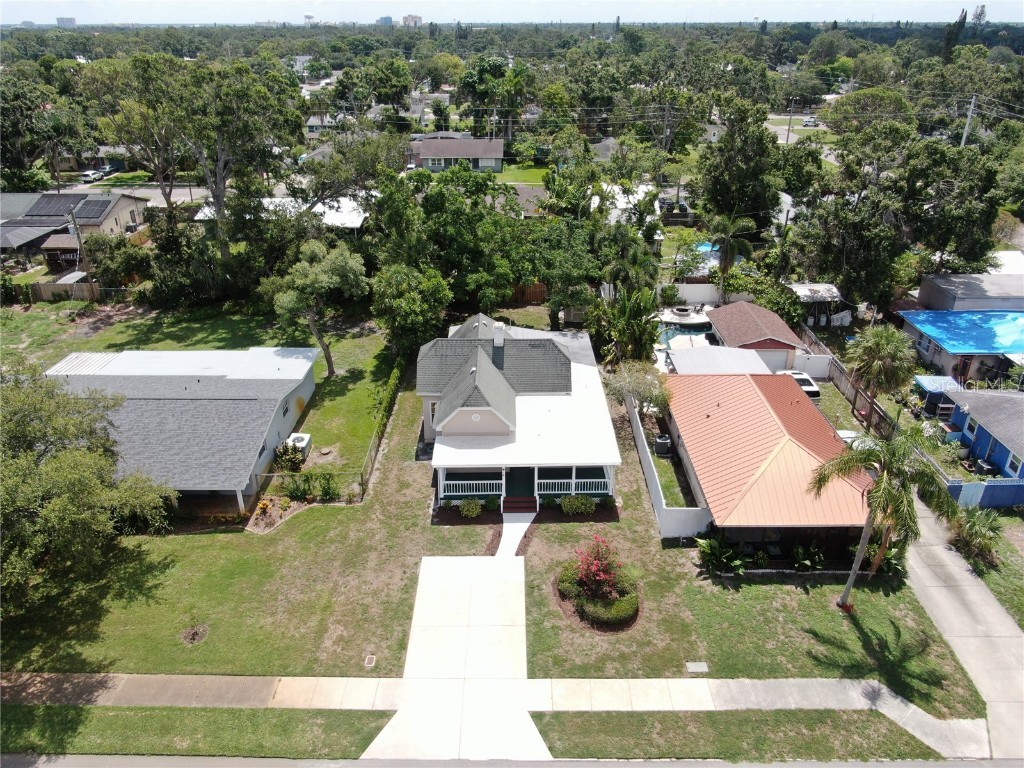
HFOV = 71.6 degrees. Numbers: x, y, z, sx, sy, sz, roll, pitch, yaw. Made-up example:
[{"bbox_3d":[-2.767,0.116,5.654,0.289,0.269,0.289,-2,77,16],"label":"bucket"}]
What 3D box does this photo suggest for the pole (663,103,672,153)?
[{"bbox_3d":[24.615,-38.607,114.227,0.450,12.000,0.450,0,27,0],"label":"pole"}]

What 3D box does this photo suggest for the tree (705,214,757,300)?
[{"bbox_3d":[19.738,-10.963,64.790,4.400,7.700,4.300,0,27,0],"label":"tree"}]

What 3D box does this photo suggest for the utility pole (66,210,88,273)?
[{"bbox_3d":[-39.615,-11.760,65.394,0.450,9.100,0.450,0,27,0],"label":"utility pole"}]

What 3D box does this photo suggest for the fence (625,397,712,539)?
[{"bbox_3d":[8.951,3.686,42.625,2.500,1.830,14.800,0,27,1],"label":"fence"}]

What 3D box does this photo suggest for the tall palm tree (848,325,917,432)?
[{"bbox_3d":[22.589,-0.122,43.939,4.200,7.300,4.200,0,27,0],"label":"tall palm tree"}]

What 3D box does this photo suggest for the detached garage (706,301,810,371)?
[{"bbox_3d":[18.497,-3.546,54.877,5.600,3.500,7.200,0,27,0],"label":"detached garage"}]

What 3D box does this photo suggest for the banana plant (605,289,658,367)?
[{"bbox_3d":[9.000,-4.540,54.072,3.800,5.800,3.500,0,27,0],"label":"banana plant"}]

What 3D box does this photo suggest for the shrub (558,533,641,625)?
[{"bbox_3d":[3.918,8.366,31.878,3.500,3.300,3.300,0,27,0],"label":"shrub"}]

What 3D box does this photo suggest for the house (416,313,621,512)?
[{"bbox_3d":[-0.010,-0.308,44.966,11.400,6.900,18.100,0,27,0],"label":"house"}]

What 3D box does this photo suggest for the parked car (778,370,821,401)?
[{"bbox_3d":[19.701,0.158,49.582,1.900,1.700,4.700,0,27,0],"label":"parked car"}]

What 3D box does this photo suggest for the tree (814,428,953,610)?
[{"bbox_3d":[15.186,6.095,30.608,5.800,8.400,5.500,0,27,0],"label":"tree"}]

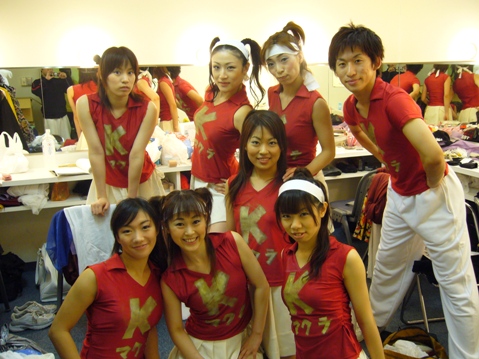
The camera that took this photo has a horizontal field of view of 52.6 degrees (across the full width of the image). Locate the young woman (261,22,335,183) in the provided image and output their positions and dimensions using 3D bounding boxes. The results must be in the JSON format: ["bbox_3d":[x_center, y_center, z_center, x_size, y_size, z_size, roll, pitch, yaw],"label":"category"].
[{"bbox_3d":[0.268,0.048,2.402,0.450,1.590,0.340,8,15,34],"label":"young woman"}]

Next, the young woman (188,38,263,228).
[{"bbox_3d":[-0.073,0.063,2.428,0.460,1.560,0.380,11,17,42],"label":"young woman"}]

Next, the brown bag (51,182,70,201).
[{"bbox_3d":[-1.205,0.070,3.260,0.125,0.130,0.110,-5,13,-20],"label":"brown bag"}]

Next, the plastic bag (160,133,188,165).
[{"bbox_3d":[-0.467,-0.238,3.471,0.210,0.230,0.180,-5,13,-20],"label":"plastic bag"}]

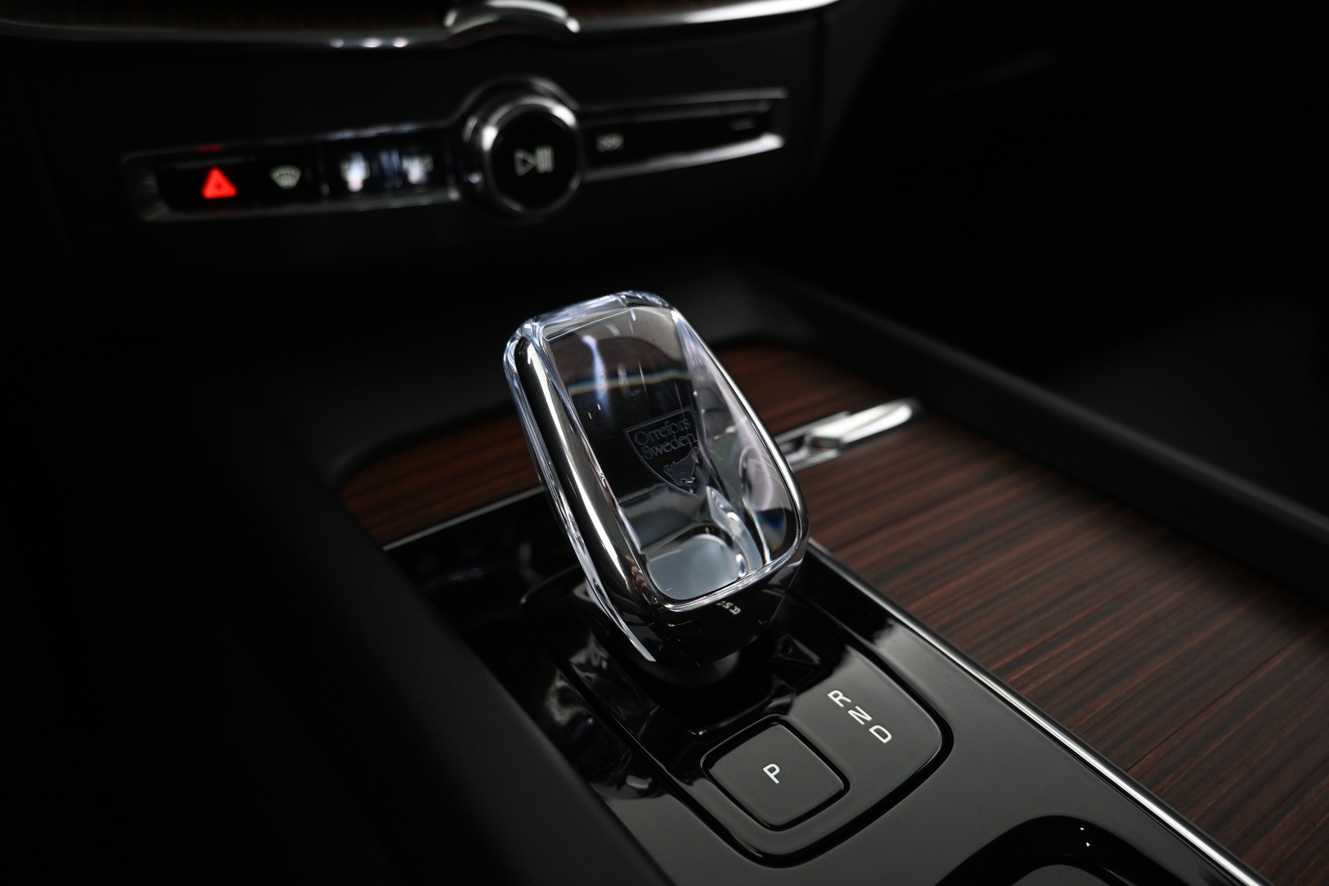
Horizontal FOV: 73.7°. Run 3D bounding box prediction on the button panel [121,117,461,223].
[{"bbox_3d":[-0.110,-0.083,0.272,0.093,0.021,0.015,-19,31,-31],"label":"button panel"}]

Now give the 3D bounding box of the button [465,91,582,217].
[{"bbox_3d":[-0.045,-0.093,0.283,0.036,0.036,0.015,-18,31,-29],"label":"button"}]

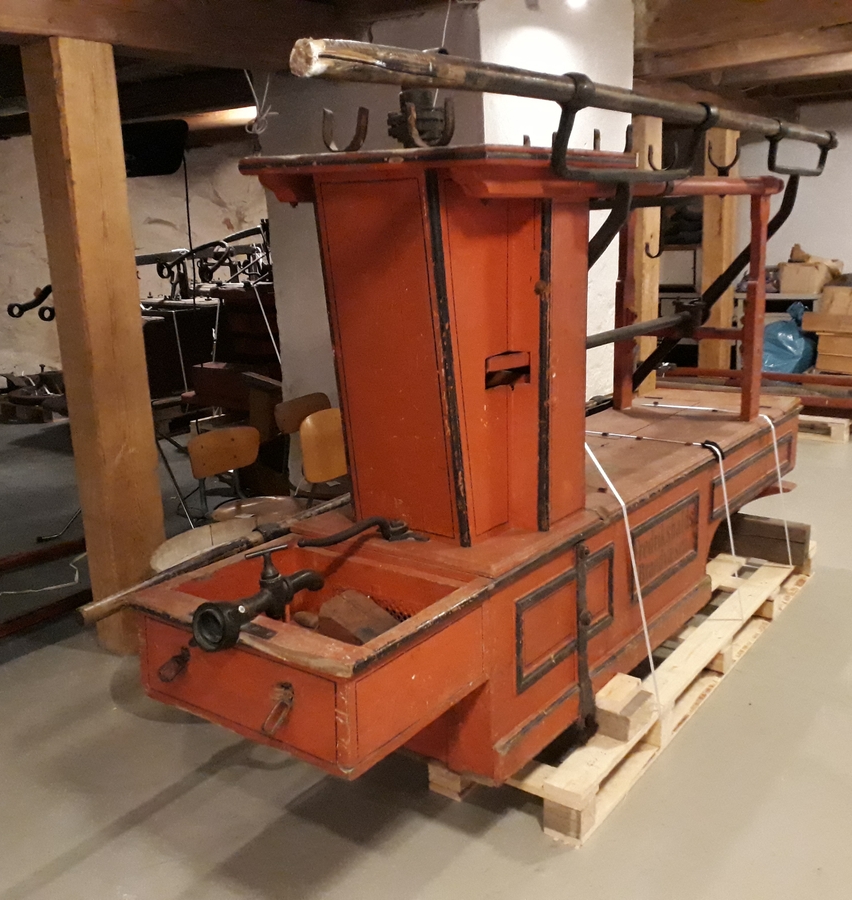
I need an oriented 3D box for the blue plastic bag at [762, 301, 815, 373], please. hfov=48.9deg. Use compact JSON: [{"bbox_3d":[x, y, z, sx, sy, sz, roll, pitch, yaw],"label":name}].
[{"bbox_3d":[3.228,-0.989,8.365,0.524,0.685,0.463,8,16,36],"label":"blue plastic bag"}]

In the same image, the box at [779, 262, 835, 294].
[{"bbox_3d":[3.767,-1.709,9.318,0.393,0.282,0.352,6,16,32],"label":"box"}]

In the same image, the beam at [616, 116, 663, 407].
[{"bbox_3d":[1.357,-1.001,5.857,0.170,2.140,0.210,9,18,40],"label":"beam"}]

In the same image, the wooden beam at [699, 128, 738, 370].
[{"bbox_3d":[2.194,-1.321,7.042,0.170,2.140,0.210,9,18,40],"label":"wooden beam"}]

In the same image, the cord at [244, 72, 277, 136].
[{"bbox_3d":[-0.663,-1.384,3.750,0.130,0.260,0.100,-2,14,0],"label":"cord"}]

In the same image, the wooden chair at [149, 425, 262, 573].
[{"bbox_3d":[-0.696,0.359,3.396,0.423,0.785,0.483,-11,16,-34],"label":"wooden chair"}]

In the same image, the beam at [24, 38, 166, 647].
[{"bbox_3d":[-1.152,-0.309,3.366,0.176,2.134,0.227,10,18,41],"label":"beam"}]

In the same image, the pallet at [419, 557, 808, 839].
[{"bbox_3d":[0.704,0.649,3.406,0.800,0.140,2.180,8,17,36],"label":"pallet"}]

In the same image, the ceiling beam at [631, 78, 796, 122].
[{"bbox_3d":[1.895,-2.290,6.191,0.201,0.201,2.215,10,18,43],"label":"ceiling beam"}]

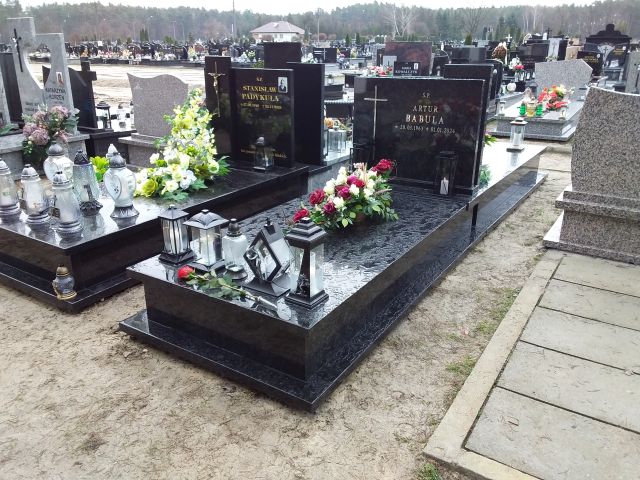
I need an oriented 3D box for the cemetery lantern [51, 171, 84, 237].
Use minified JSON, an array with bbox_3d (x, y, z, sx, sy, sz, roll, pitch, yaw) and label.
[{"bbox_3d":[-1.286,-0.200,2.628,0.122,0.289,0.122,13,24,31],"label":"cemetery lantern"}]

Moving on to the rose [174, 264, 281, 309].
[{"bbox_3d":[-0.398,0.186,2.162,0.537,0.067,0.113,12,24,29],"label":"rose"}]

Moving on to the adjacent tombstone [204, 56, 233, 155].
[{"bbox_3d":[-0.884,-1.209,4.734,0.264,0.877,0.082,13,24,31],"label":"adjacent tombstone"}]

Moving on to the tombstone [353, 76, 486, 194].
[{"bbox_3d":[0.682,-0.768,3.736,0.956,0.763,0.096,13,24,31],"label":"tombstone"}]

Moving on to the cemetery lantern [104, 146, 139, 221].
[{"bbox_3d":[-1.213,-0.366,3.135,0.196,0.418,0.191,8,22,20],"label":"cemetery lantern"}]

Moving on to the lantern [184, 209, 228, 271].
[{"bbox_3d":[-0.472,-0.013,2.189,0.136,0.244,0.136,13,24,31],"label":"lantern"}]

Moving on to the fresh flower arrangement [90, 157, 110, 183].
[{"bbox_3d":[-2.055,-0.631,4.857,0.199,0.287,0.188,13,24,31],"label":"fresh flower arrangement"}]

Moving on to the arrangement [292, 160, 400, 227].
[{"bbox_3d":[0.180,-0.246,2.970,0.412,0.309,0.639,13,24,31],"label":"arrangement"}]

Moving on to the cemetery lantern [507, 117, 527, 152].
[{"bbox_3d":[1.789,-0.959,4.676,0.134,0.279,0.134,13,24,31],"label":"cemetery lantern"}]

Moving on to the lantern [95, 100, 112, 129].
[{"bbox_3d":[-2.599,-1.496,6.246,0.172,0.355,0.172,13,24,31],"label":"lantern"}]

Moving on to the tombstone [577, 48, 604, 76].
[{"bbox_3d":[6.859,-4.447,13.114,0.630,0.589,0.093,13,24,31],"label":"tombstone"}]

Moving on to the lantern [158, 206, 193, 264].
[{"bbox_3d":[-0.701,-0.041,2.506,0.136,0.262,0.136,15,26,36],"label":"lantern"}]

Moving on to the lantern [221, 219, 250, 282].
[{"bbox_3d":[-0.342,0.031,2.074,0.100,0.240,0.100,0,20,0],"label":"lantern"}]

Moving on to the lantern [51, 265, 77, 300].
[{"bbox_3d":[-1.345,0.214,2.720,0.111,0.179,0.111,-11,23,-27],"label":"lantern"}]

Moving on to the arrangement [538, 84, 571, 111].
[{"bbox_3d":[3.823,-2.337,8.466,0.470,0.397,0.366,13,24,31],"label":"arrangement"}]

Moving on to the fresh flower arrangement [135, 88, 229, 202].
[{"bbox_3d":[-0.891,-0.649,3.329,0.496,0.641,0.434,13,24,31],"label":"fresh flower arrangement"}]

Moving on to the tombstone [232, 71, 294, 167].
[{"bbox_3d":[-0.474,-1.041,4.422,0.617,0.784,0.069,13,24,31],"label":"tombstone"}]

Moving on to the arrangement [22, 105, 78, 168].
[{"bbox_3d":[-2.823,-1.073,5.418,0.522,0.669,0.460,13,24,31],"label":"arrangement"}]

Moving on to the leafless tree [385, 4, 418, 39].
[{"bbox_3d":[13.614,-36.275,87.550,5.412,7.103,4.735,3,21,8],"label":"leafless tree"}]

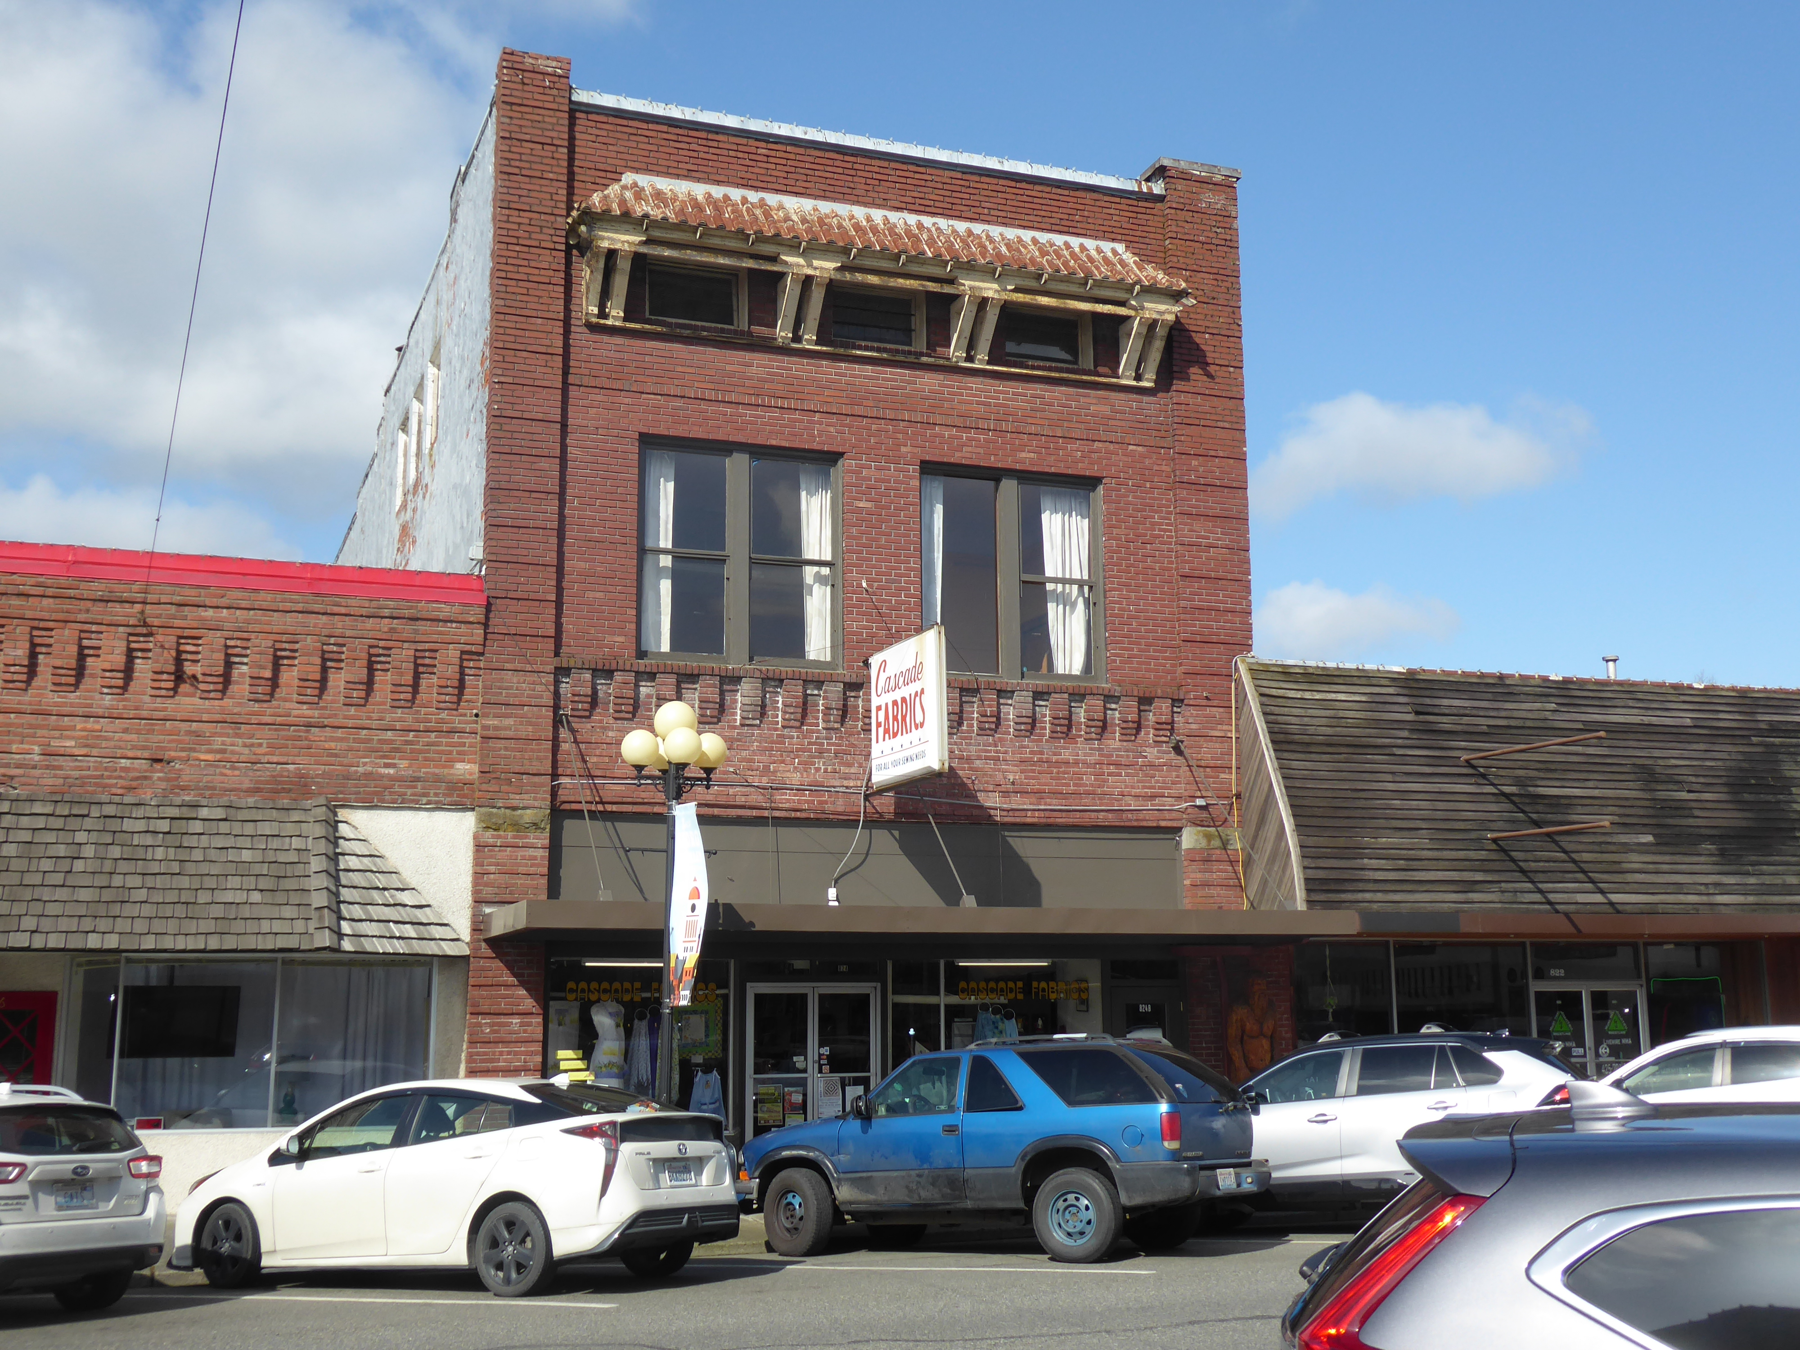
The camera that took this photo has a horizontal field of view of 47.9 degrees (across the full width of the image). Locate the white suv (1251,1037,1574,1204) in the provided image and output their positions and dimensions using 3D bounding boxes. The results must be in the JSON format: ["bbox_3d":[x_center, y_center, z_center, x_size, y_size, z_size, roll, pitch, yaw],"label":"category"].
[{"bbox_3d":[4.221,4.141,18.601,4.600,1.700,1.860,-7,-12,28],"label":"white suv"}]

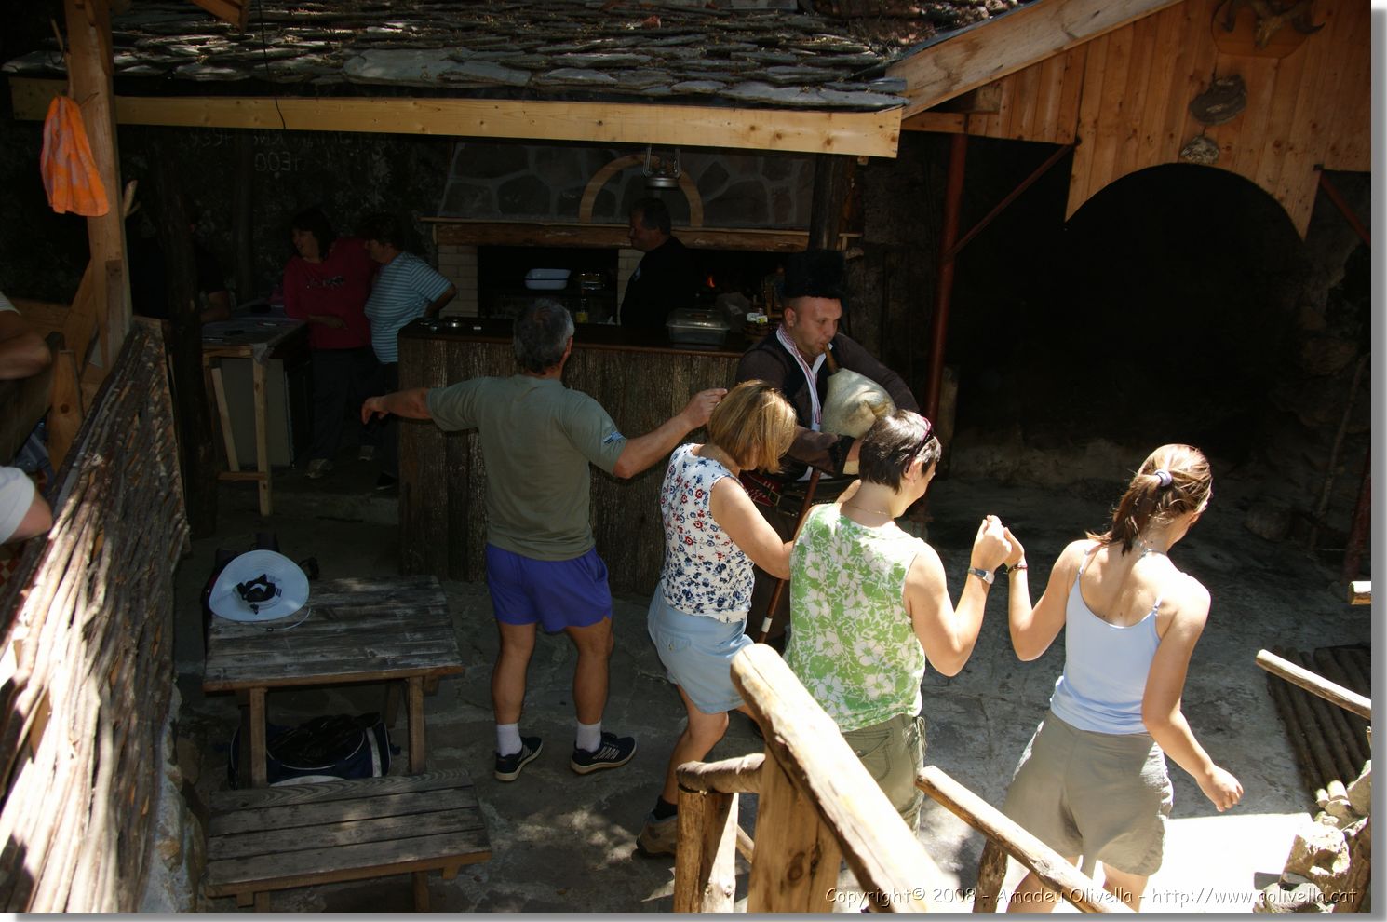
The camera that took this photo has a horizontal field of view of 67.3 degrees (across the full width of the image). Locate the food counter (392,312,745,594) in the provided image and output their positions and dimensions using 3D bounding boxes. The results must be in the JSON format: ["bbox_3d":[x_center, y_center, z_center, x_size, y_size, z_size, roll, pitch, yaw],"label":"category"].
[{"bbox_3d":[-0.569,-0.009,5.551,1.850,1.270,0.650,5,15,9],"label":"food counter"}]

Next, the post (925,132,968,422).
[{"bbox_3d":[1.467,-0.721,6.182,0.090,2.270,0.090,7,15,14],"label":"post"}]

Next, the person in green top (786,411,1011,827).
[{"bbox_3d":[0.480,0.640,2.670,0.520,1.580,0.420,9,16,24],"label":"person in green top"}]

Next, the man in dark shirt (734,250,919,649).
[{"bbox_3d":[0.490,0.100,4.200,0.620,1.860,0.470,-5,17,-27],"label":"man in dark shirt"}]

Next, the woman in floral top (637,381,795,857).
[{"bbox_3d":[0.070,0.500,3.280,0.450,1.540,0.430,-9,19,-38],"label":"woman in floral top"}]

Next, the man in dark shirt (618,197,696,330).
[{"bbox_3d":[-0.260,-0.580,5.950,0.380,1.740,0.500,-2,16,-17],"label":"man in dark shirt"}]

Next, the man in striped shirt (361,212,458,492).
[{"bbox_3d":[-1.730,-0.600,6.200,0.480,1.620,0.540,-4,16,-24],"label":"man in striped shirt"}]

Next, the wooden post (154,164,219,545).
[{"bbox_3d":[-2.688,-0.644,5.506,0.165,2.100,0.165,2,15,0],"label":"wooden post"}]

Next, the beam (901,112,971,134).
[{"bbox_3d":[1.361,-1.913,5.884,0.440,0.110,0.090,-2,16,-17],"label":"beam"}]

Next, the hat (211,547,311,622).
[{"bbox_3d":[-1.531,0.448,3.680,0.360,0.110,0.350,3,37,0],"label":"hat"}]

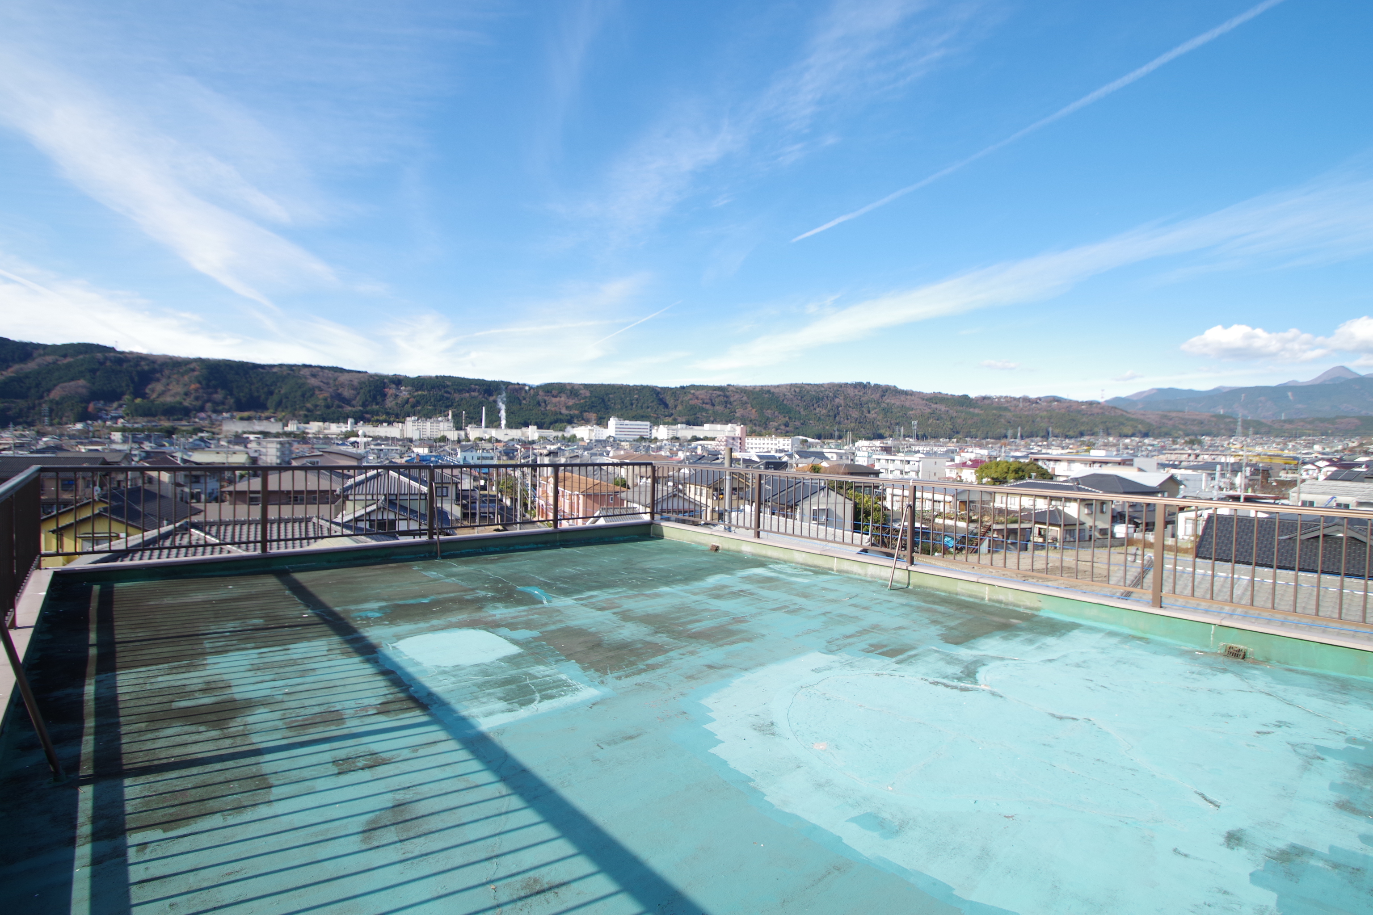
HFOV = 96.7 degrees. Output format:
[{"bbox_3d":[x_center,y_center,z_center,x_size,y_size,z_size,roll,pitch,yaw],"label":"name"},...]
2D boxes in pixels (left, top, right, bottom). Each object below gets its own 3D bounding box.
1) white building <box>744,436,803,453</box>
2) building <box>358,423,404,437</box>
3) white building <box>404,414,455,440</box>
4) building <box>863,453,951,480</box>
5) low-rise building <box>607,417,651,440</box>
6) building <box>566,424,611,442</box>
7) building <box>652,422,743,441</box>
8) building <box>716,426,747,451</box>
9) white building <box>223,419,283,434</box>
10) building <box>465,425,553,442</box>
[{"bbox_3d":[59.850,-8.820,420.000,37.090,11.330,13.260,2,2,40],"label":"white building"},{"bbox_3d":[-380.260,-32.530,760.000,49.960,17.270,30.000,0,2,-20],"label":"building"},{"bbox_3d":[-323.640,-35.880,770.000,56.530,27.290,28.000,0,2,-20],"label":"white building"},{"bbox_3d":[59.700,3.820,163.000,11.840,8.610,14.710,0,2,-33],"label":"building"},{"bbox_3d":[-65.460,-33.670,715.000,46.870,26.150,22.000,0,2,-20],"label":"low-rise building"},{"bbox_3d":[-112.230,-27.830,700.000,47.210,17.710,30.000,0,2,-20],"label":"building"},{"bbox_3d":[12.350,-30.540,740.000,98.750,17.480,45.000,0,2,-20],"label":"building"},{"bbox_3d":[28.540,-10.970,392.000,9.300,18.100,20.480,3,2,42],"label":"building"},{"bbox_3d":[-588.760,-41.340,830.000,62.780,17.100,25.000,0,2,-20],"label":"white building"},{"bbox_3d":[-214.820,-28.670,740.000,98.620,16.370,40.000,0,2,-20],"label":"building"}]

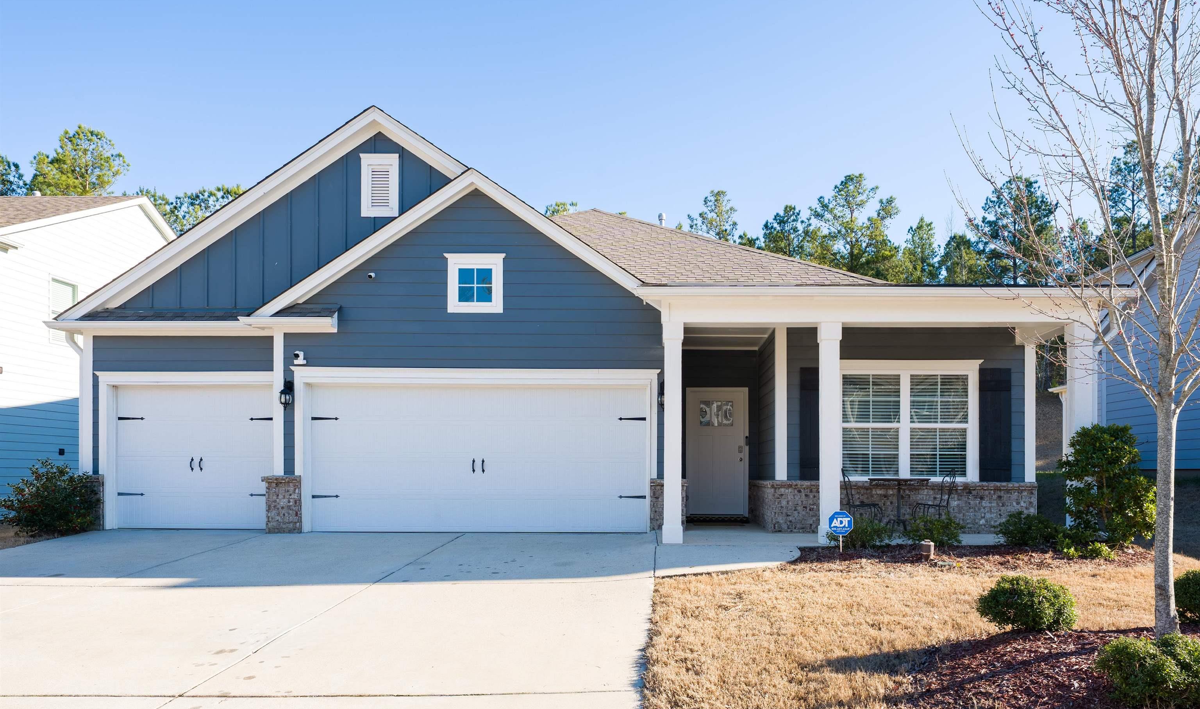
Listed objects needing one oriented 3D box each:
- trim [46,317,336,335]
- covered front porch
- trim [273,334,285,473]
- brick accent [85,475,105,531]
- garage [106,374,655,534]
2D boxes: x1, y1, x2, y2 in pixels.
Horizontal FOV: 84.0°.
[{"bbox_3d":[-5.680,-0.390,9.400,4.200,0.240,0.580,0,0,0],"label":"trim"},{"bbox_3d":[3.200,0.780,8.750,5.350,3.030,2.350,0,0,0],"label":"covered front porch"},{"bbox_3d":[-4.530,0.694,9.430,0.160,2.020,0.120,0,0,0],"label":"trim"},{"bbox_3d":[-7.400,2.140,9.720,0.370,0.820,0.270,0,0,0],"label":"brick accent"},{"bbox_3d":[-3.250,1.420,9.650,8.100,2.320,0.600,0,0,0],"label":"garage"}]

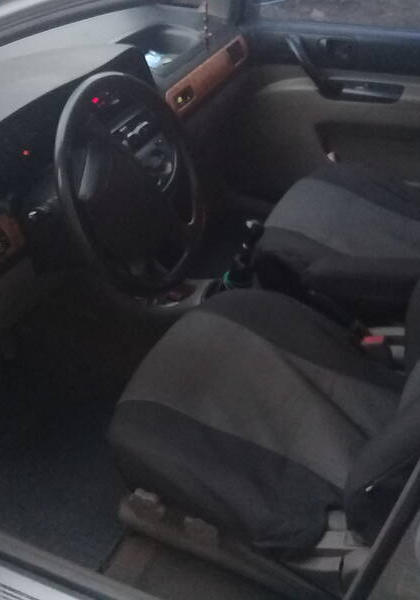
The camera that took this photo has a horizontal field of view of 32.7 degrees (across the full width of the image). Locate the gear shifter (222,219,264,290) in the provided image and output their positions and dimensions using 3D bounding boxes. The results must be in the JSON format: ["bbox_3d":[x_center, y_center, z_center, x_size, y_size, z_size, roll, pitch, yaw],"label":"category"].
[{"bbox_3d":[0.086,-0.104,1.702,0.080,0.185,0.080,12,39,22],"label":"gear shifter"}]

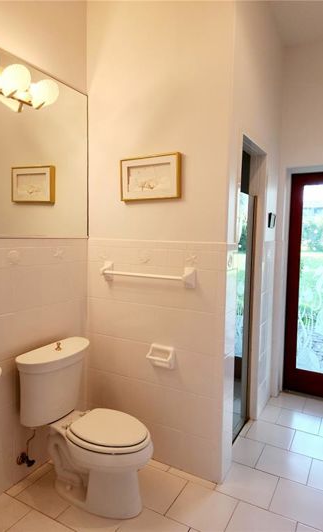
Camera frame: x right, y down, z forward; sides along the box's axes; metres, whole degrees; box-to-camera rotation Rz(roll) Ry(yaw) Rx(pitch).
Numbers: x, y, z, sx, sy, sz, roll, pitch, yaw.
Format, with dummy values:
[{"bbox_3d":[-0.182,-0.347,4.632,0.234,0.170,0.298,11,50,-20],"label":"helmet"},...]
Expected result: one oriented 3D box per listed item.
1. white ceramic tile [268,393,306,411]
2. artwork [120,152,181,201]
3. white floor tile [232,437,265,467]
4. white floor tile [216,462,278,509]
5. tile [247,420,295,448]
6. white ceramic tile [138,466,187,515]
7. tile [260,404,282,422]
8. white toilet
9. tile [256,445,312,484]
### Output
[{"bbox_3d":[1.115,1.205,3.135,0.294,0.012,0.305,4,5,29],"label":"white ceramic tile"},{"bbox_3d":[-0.069,-0.531,2.141,0.400,0.249,0.038,4,5,29],"label":"artwork"},{"bbox_3d":[0.571,1.258,2.391,0.193,0.012,0.305,4,5,29],"label":"white floor tile"},{"bbox_3d":[0.510,1.284,2.077,0.295,0.012,0.305,4,5,29],"label":"white floor tile"},{"bbox_3d":[0.808,1.244,2.609,0.305,0.012,0.305,4,5,29],"label":"tile"},{"bbox_3d":[-0.046,1.278,2.035,0.305,0.012,0.305,4,5,29],"label":"white ceramic tile"},{"bbox_3d":[0.897,1.220,2.908,0.136,0.012,0.305,4,5,29],"label":"tile"},{"bbox_3d":[-0.375,0.885,1.953,0.770,0.775,0.440,4,5,29],"label":"white toilet"},{"bbox_3d":[0.789,1.272,2.272,0.305,0.012,0.305,4,5,29],"label":"tile"}]

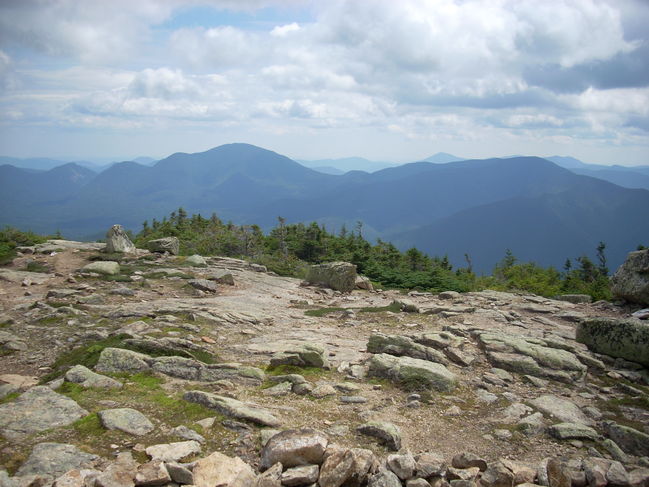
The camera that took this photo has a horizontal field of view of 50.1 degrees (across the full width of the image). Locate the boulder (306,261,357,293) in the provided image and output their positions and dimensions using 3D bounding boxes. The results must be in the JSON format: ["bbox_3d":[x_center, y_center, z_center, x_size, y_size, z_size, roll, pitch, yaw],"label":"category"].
[{"bbox_3d":[0.100,0.561,11.861,0.889,0.510,0.578,4,9,28],"label":"boulder"}]

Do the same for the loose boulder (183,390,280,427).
[{"bbox_3d":[-0.708,1.234,5.211,0.834,0.157,0.275,4,9,28],"label":"loose boulder"}]

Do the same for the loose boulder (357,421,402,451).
[{"bbox_3d":[0.373,1.301,4.707,0.306,0.160,0.214,3,8,20],"label":"loose boulder"}]

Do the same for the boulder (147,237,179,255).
[{"bbox_3d":[-3.600,0.043,15.428,0.666,0.380,0.533,2,8,15],"label":"boulder"}]

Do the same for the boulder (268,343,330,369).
[{"bbox_3d":[-0.244,1.100,6.832,0.557,0.189,0.446,1,8,10],"label":"boulder"}]

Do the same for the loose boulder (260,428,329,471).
[{"bbox_3d":[-0.182,1.248,4.215,0.407,0.196,0.285,-2,8,-12],"label":"loose boulder"}]

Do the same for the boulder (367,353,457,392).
[{"bbox_3d":[0.772,1.147,6.203,0.803,0.264,0.442,4,9,28],"label":"boulder"}]

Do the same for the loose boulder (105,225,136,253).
[{"bbox_3d":[-4.607,-0.114,15.677,0.675,0.624,0.506,0,8,0],"label":"loose boulder"}]

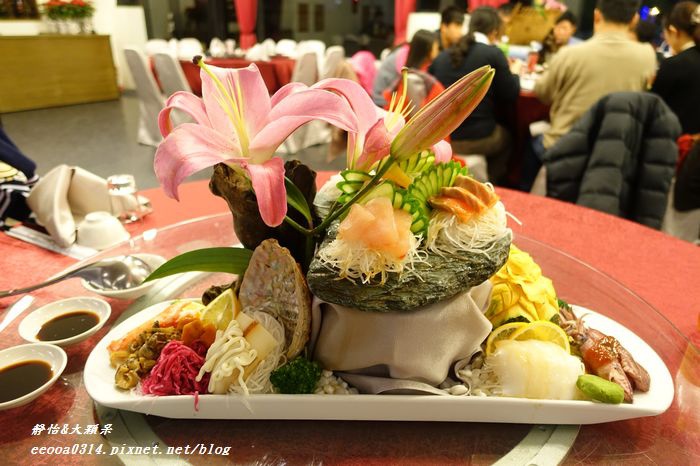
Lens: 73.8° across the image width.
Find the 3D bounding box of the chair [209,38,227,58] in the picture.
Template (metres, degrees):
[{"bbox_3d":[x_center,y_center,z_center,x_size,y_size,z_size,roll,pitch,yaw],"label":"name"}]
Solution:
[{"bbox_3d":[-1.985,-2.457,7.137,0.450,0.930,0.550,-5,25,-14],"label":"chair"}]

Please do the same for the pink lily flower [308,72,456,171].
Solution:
[{"bbox_3d":[0.032,-0.107,0.460,0.140,0.100,0.125,1,24,0],"label":"pink lily flower"}]

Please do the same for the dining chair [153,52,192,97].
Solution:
[{"bbox_3d":[-1.451,-1.243,4.428,0.550,0.930,0.450,-21,32,-40],"label":"dining chair"}]

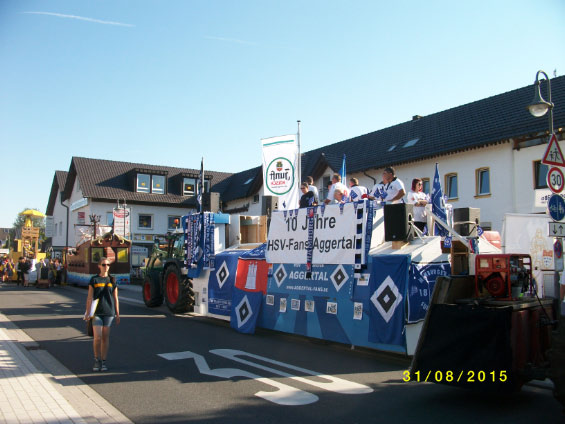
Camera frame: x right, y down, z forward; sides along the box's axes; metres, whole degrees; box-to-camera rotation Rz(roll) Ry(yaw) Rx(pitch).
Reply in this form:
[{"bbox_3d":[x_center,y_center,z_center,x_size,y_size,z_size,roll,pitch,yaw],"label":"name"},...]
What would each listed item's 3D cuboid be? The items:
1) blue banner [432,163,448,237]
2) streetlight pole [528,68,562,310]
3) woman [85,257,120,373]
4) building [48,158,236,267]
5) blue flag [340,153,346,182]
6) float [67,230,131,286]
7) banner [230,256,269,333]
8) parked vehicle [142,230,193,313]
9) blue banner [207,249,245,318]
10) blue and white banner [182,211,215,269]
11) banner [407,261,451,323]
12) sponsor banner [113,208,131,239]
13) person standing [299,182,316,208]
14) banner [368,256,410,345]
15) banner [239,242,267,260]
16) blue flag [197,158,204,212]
[{"bbox_3d":[2.765,-0.219,8.857,0.180,1.320,0.320,5,-7,-42],"label":"blue banner"},{"bbox_3d":[5.980,-0.276,11.427,0.750,5.900,0.500,2,-6,-25],"label":"streetlight pole"},{"bbox_3d":[-2.668,1.520,7.558,0.520,1.680,0.360,2,-6,-17],"label":"woman"},{"bbox_3d":[-13.116,1.090,46.705,14.000,9.700,14.600,4,-6,-35],"label":"building"},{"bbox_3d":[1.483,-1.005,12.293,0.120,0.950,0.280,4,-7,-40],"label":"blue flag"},{"bbox_3d":[-11.502,2.889,31.512,2.500,3.300,4.600,4,-7,-39],"label":"float"},{"bbox_3d":[-0.736,1.783,10.953,0.120,1.650,1.200,5,-7,-42],"label":"banner"},{"bbox_3d":[-3.170,1.930,17.322,2.250,2.660,4.100,3,-6,-37],"label":"parked vehicle"},{"bbox_3d":[-1.351,1.650,11.719,0.080,1.470,1.200,5,-7,-42],"label":"blue banner"},{"bbox_3d":[-2.315,0.781,13.828,0.100,1.530,1.650,4,-7,-40],"label":"blue and white banner"},{"bbox_3d":[2.688,1.424,9.086,1.420,1.050,0.050,4,-7,-40],"label":"banner"},{"bbox_3d":[-11.136,0.832,35.071,1.220,2.100,0.150,1,-5,-16],"label":"sponsor banner"},{"bbox_3d":[0.508,0.221,10.424,0.360,1.660,0.480,3,-6,-32],"label":"person standing"},{"bbox_3d":[1.727,1.452,8.337,0.060,1.460,0.780,5,-7,-42],"label":"banner"},{"bbox_3d":[-0.667,0.890,11.257,0.250,0.400,0.980,5,-7,-42],"label":"banner"},{"bbox_3d":[-2.228,-0.720,13.750,0.150,1.520,0.300,4,-7,-40],"label":"blue flag"}]

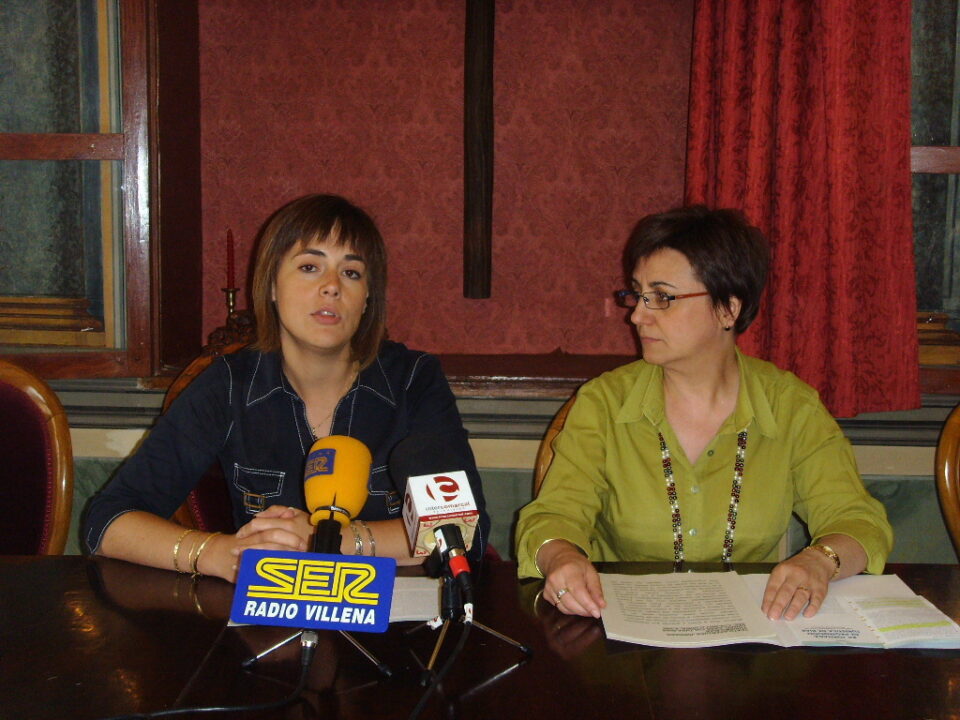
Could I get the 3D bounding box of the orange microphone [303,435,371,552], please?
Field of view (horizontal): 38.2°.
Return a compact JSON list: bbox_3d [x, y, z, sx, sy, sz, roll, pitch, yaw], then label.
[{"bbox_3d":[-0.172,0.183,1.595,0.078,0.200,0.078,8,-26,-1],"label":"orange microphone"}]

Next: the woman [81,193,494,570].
[{"bbox_3d":[-0.286,0.379,2.136,0.570,1.260,0.660,0,6,-3],"label":"woman"}]

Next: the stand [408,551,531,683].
[{"bbox_3d":[-0.017,0.278,1.573,0.155,0.122,0.170,1,6,0],"label":"stand"}]

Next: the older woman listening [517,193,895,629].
[{"bbox_3d":[0.318,0.394,2.097,0.530,1.250,0.680,1,6,6],"label":"older woman listening"}]

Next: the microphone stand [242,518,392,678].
[{"bbox_3d":[-0.178,0.262,1.584,0.170,0.148,0.160,1,6,0],"label":"microphone stand"}]

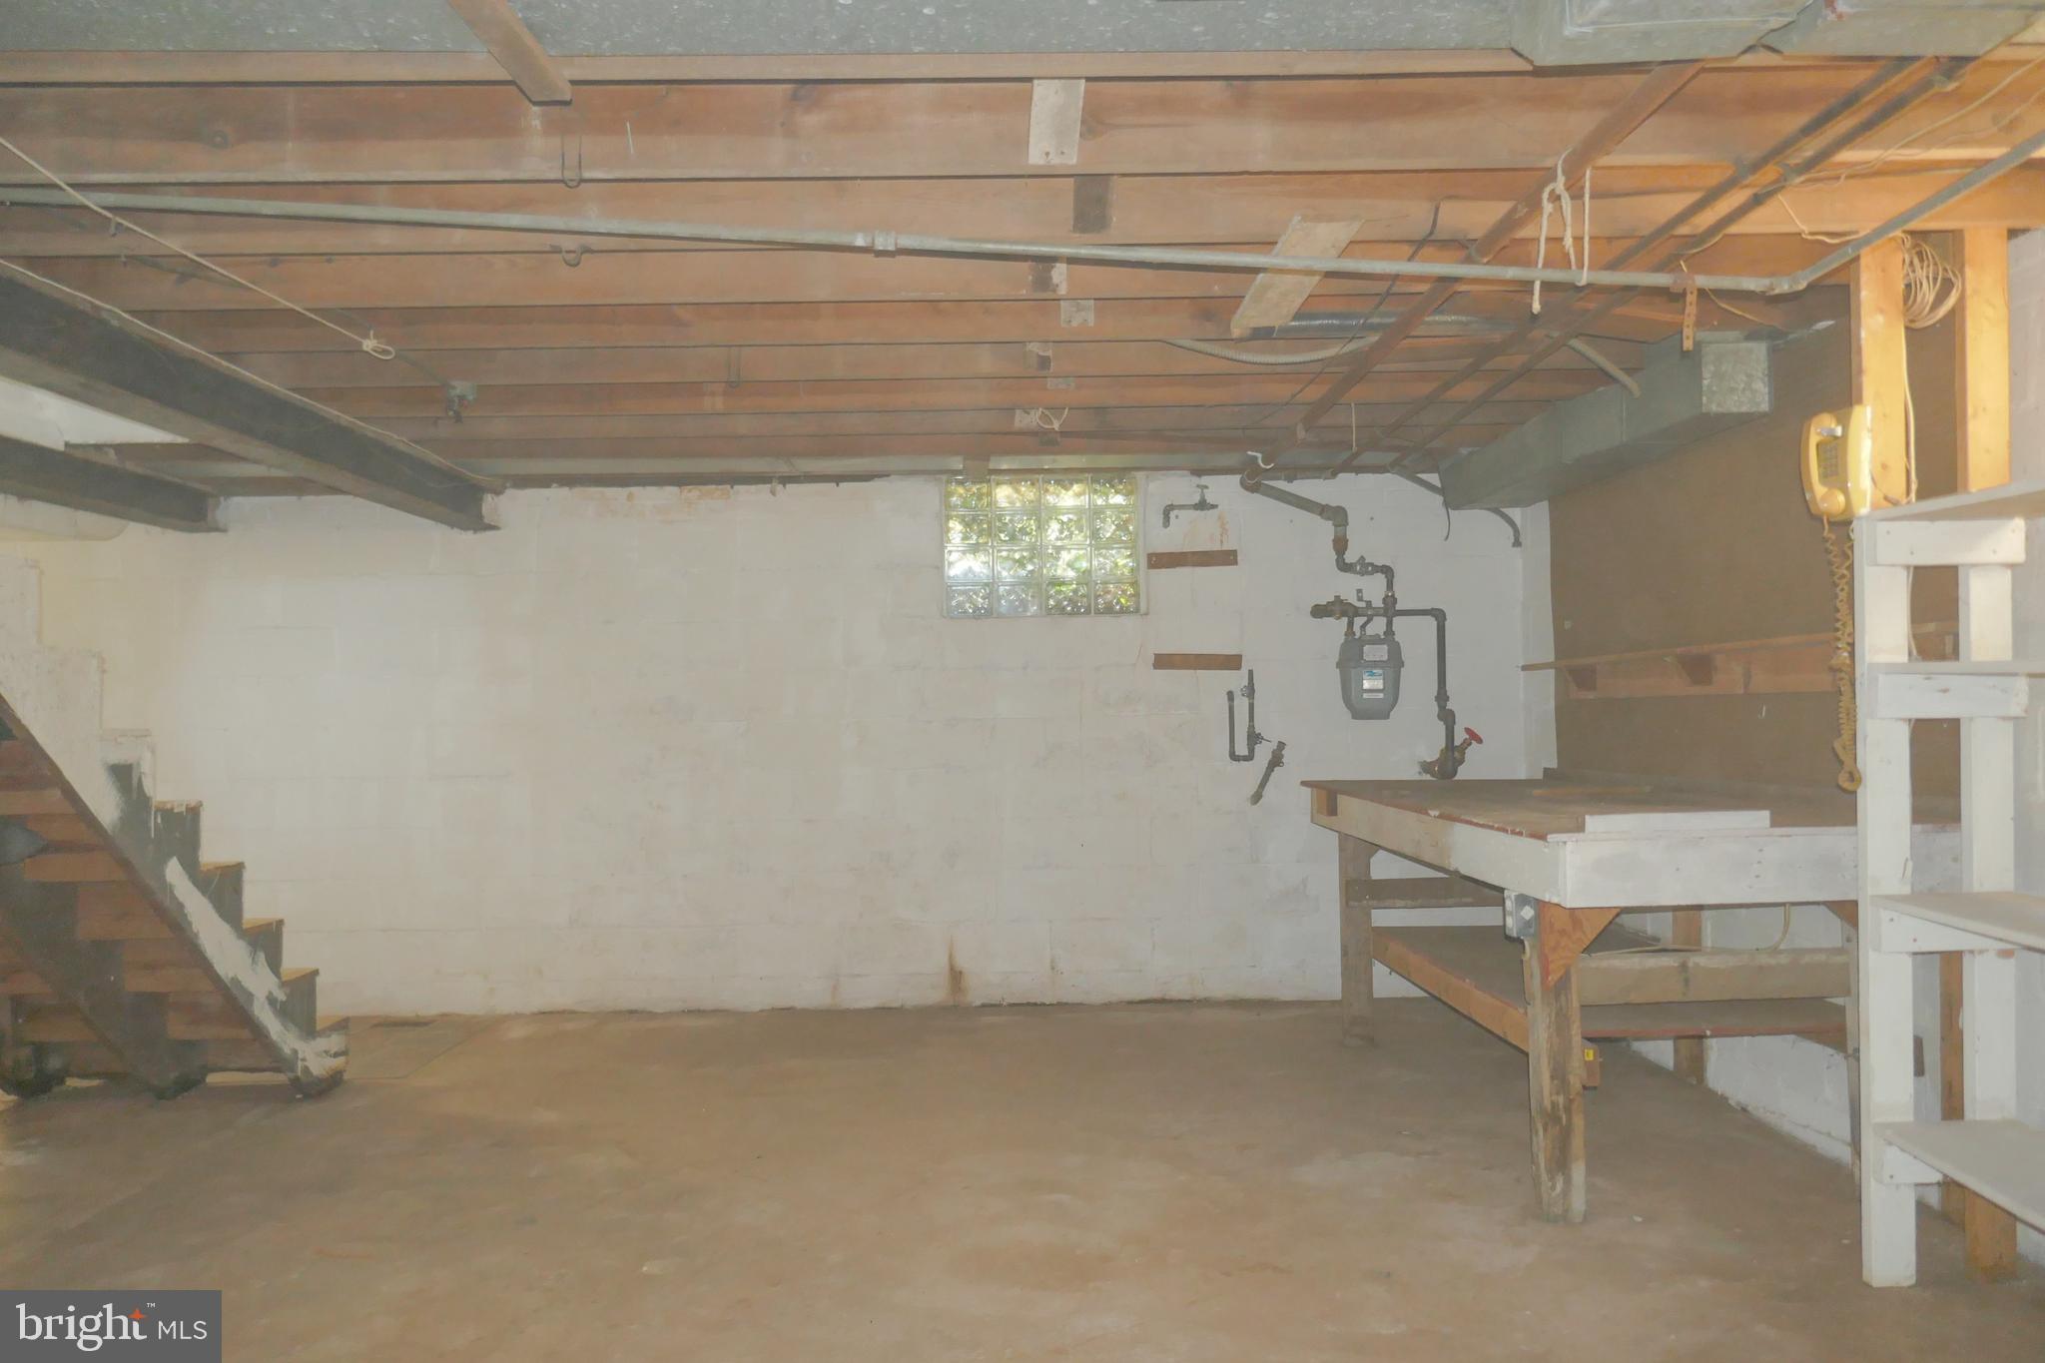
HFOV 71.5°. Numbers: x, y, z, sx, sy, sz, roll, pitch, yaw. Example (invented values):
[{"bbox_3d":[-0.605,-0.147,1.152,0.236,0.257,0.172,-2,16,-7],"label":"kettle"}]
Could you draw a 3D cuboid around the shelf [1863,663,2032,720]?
[{"bbox_3d":[1.899,0.019,2.934,0.335,0.120,0.055,-1,-1,0],"label":"shelf"}]

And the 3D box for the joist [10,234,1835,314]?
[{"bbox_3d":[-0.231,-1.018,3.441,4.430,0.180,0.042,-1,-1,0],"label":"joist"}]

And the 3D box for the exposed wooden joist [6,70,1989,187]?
[{"bbox_3d":[-0.052,-1.021,2.595,4.400,0.190,0.045,-1,-1,-1],"label":"exposed wooden joist"}]

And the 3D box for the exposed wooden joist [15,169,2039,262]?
[{"bbox_3d":[-0.058,-1.014,3.000,4.500,0.190,0.045,-1,-1,-1],"label":"exposed wooden joist"}]

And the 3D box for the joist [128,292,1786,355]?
[{"bbox_3d":[-0.075,-1.000,3.814,4.550,0.190,0.045,-1,-1,-1],"label":"joist"}]

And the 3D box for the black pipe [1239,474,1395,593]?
[{"bbox_3d":[1.142,-0.578,5.583,0.593,0.455,0.150,-1,-1,-1],"label":"black pipe"}]

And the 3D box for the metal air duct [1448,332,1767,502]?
[{"bbox_3d":[1.907,-0.815,4.862,0.205,0.200,2.100,-1,-1,0],"label":"metal air duct"}]

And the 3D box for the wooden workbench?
[{"bbox_3d":[1.645,0.810,4.367,0.970,0.897,2.410,-1,-1,-1],"label":"wooden workbench"}]

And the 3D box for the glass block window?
[{"bbox_3d":[0.080,-0.565,5.919,0.810,0.600,0.090,-1,-1,0],"label":"glass block window"}]

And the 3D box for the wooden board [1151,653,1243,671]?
[{"bbox_3d":[0.723,-0.079,5.868,0.370,0.067,0.022,-1,-1,0],"label":"wooden board"}]

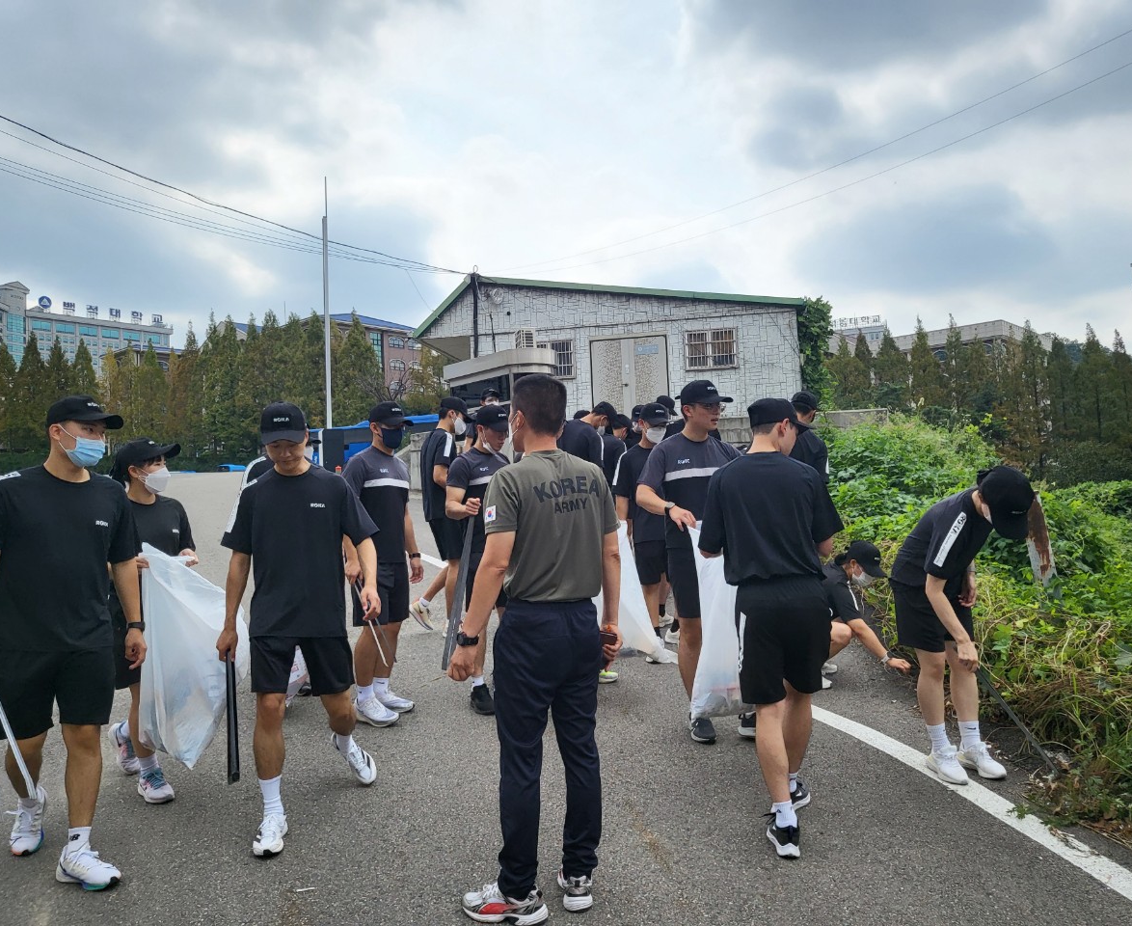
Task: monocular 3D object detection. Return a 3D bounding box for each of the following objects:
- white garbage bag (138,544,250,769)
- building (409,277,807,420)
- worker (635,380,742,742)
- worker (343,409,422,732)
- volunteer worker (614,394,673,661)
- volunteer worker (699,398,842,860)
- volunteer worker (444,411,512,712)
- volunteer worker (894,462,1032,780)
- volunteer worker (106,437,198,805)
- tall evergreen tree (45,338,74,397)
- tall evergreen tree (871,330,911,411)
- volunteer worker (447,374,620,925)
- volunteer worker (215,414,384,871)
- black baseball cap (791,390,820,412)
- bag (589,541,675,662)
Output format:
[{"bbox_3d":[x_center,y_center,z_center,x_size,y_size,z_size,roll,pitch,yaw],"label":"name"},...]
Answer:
[{"bbox_3d":[-1.688,0.876,4.200,0.480,0.970,0.380,-1,-4,-22],"label":"white garbage bag"},{"bbox_3d":[1.685,-2.596,25.815,9.470,4.030,7.500,-3,-4,13],"label":"building"},{"bbox_3d":[0.657,0.464,4.770,0.600,1.790,0.450,-2,-4,0],"label":"worker"},{"bbox_3d":[-1.045,0.556,5.360,0.520,1.809,0.450,1,-5,-40],"label":"worker"},{"bbox_3d":[0.570,0.448,6.480,0.520,1.750,0.420,-1,-4,-12],"label":"volunteer worker"},{"bbox_3d":[0.811,0.604,3.760,0.560,1.740,0.460,-2,-4,4],"label":"volunteer worker"},{"bbox_3d":[-0.445,0.545,5.380,0.580,1.777,0.450,0,-4,-28],"label":"volunteer worker"},{"bbox_3d":[1.725,0.715,4.080,0.500,1.363,0.780,0,-4,-38],"label":"volunteer worker"},{"bbox_3d":[-1.957,0.708,4.350,0.500,1.653,0.650,1,-5,-42],"label":"volunteer worker"},{"bbox_3d":[-45.281,-5.831,83.000,3.200,10.676,3.200,-2,-4,0],"label":"tall evergreen tree"},{"bbox_3d":[27.220,-7.058,78.000,3.400,8.496,3.400,-2,-4,0],"label":"tall evergreen tree"},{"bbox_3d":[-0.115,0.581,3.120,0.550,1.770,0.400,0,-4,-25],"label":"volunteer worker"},{"bbox_3d":[-1.140,0.643,3.950,0.660,1.783,0.800,-2,-4,0],"label":"volunteer worker"},{"bbox_3d":[1.693,-0.436,6.550,0.175,0.140,0.260,-5,-15,38],"label":"black baseball cap"},{"bbox_3d":[0.431,0.868,6.050,0.600,0.915,0.450,-2,-4,-10],"label":"bag"}]

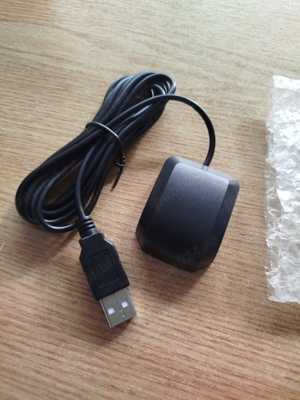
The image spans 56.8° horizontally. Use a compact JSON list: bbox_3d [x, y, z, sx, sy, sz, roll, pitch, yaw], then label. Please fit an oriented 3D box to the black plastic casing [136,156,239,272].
[{"bbox_3d":[0.018,0.004,0.126,0.038,0.015,0.050,22,73,6],"label":"black plastic casing"}]

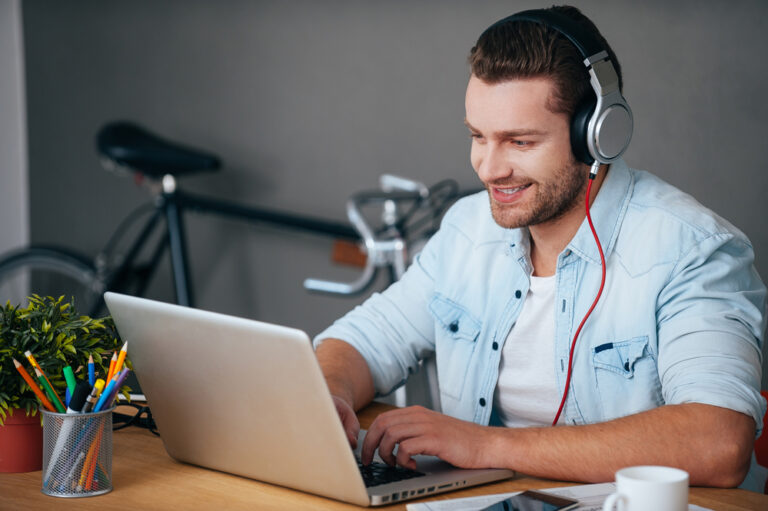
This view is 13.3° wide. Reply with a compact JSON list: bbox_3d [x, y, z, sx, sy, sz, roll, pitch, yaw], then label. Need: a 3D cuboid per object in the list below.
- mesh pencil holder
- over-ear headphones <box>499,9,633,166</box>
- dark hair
[{"bbox_3d":[-0.363,0.230,3.920,0.090,0.101,0.090,0,8,0],"label":"mesh pencil holder"},{"bbox_3d":[0.199,-0.218,4.125,0.195,0.188,0.088,14,25,34],"label":"over-ear headphones"},{"bbox_3d":[0.203,-0.233,4.124,0.175,0.165,0.205,14,25,34],"label":"dark hair"}]

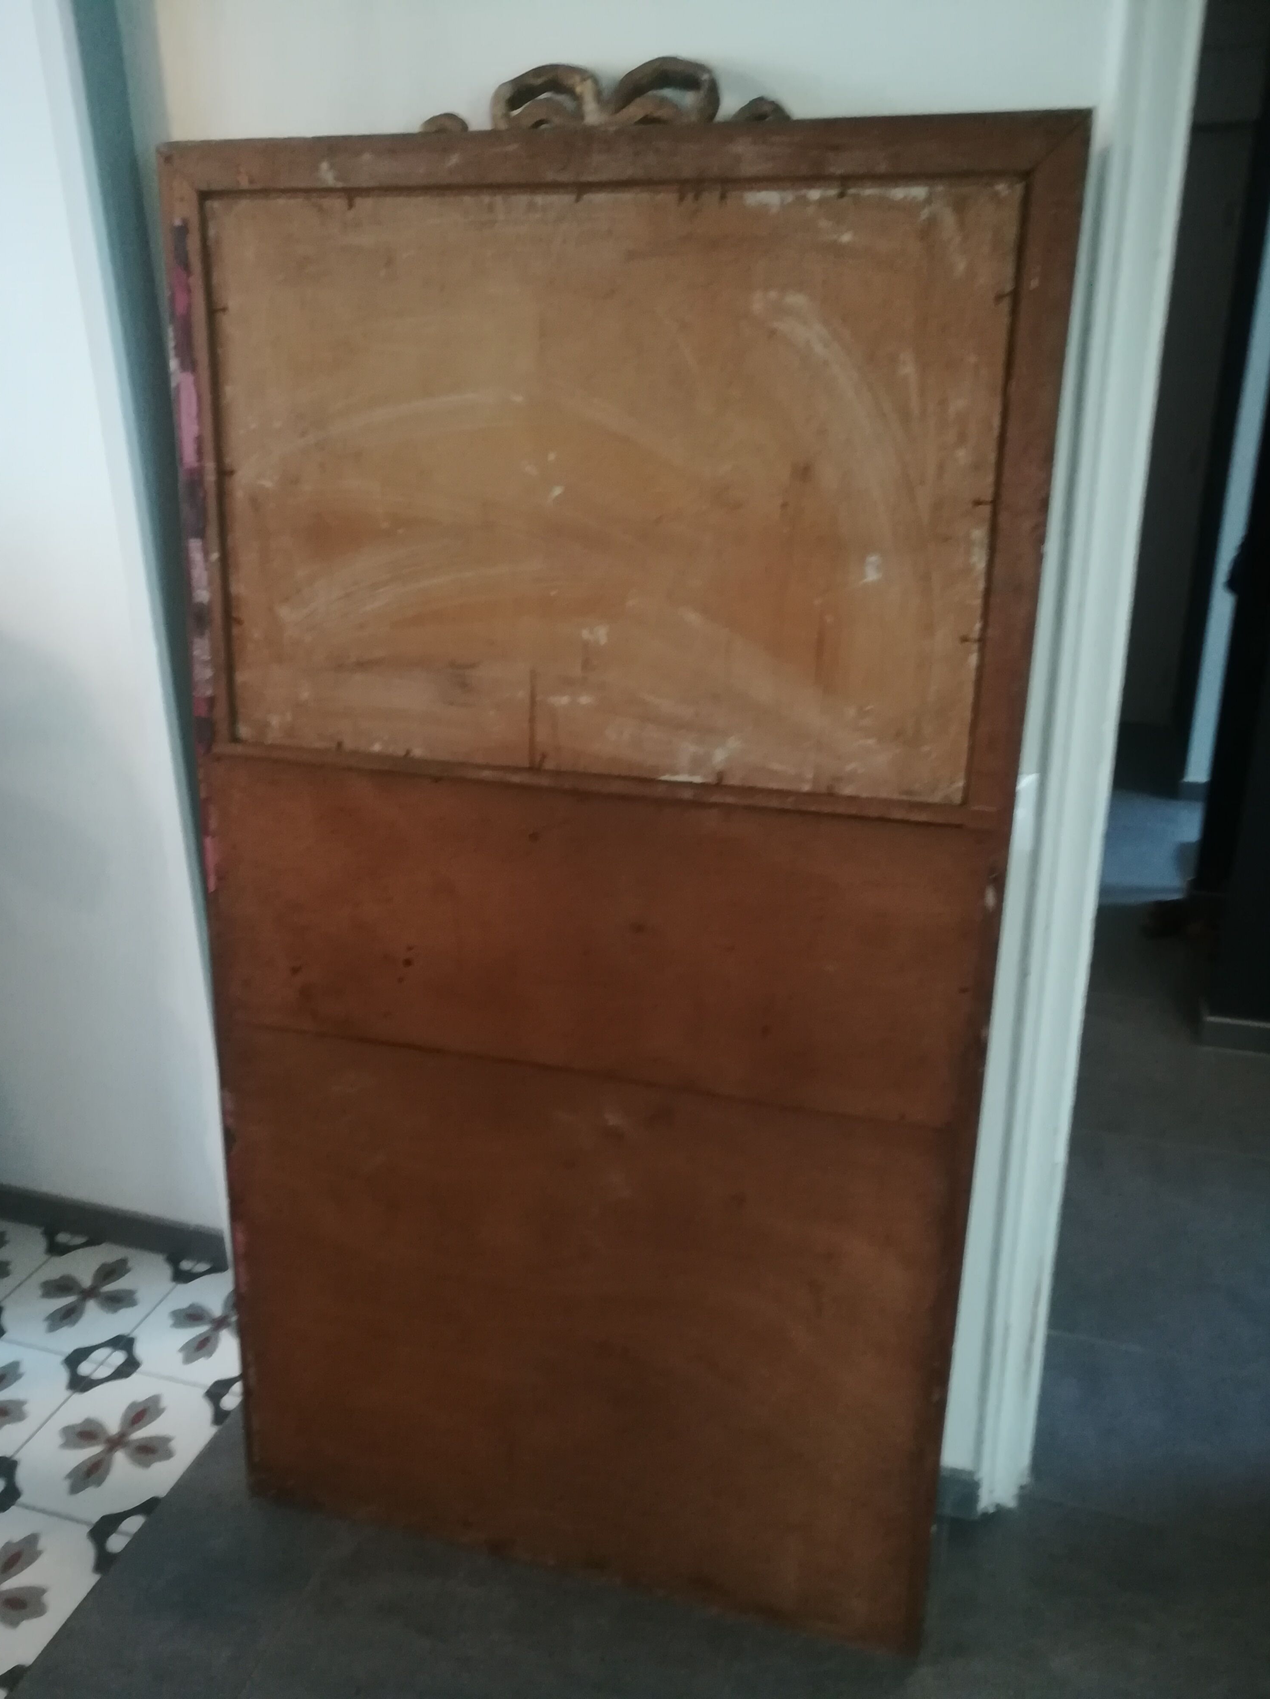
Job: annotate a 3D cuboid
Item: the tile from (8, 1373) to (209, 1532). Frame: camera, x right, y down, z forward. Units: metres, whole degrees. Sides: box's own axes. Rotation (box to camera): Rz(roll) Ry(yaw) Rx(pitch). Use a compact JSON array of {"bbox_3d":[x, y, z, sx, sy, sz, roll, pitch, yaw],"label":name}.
[{"bbox_3d":[-0.721,0.830,1.774,0.248,0.010,0.248,5,21,16],"label":"tile"}]

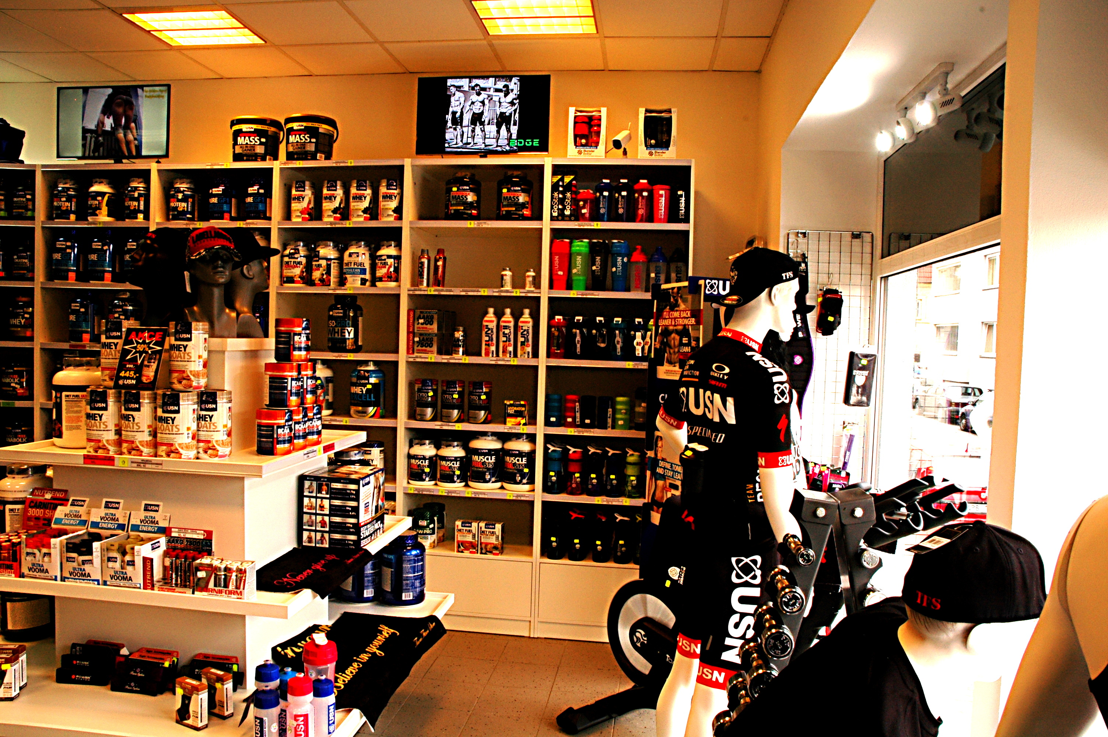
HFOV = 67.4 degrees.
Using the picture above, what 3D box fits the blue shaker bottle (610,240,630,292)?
[{"bbox_3d":[0.351,-0.542,4.396,0.103,0.268,0.103,2,2,3],"label":"blue shaker bottle"}]

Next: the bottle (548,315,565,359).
[{"bbox_3d":[0.014,-0.164,4.370,0.091,0.232,0.091,2,2,8],"label":"bottle"}]

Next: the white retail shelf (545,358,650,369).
[{"bbox_3d":[0.347,-0.028,4.688,0.765,0.037,0.262,2,3,7],"label":"white retail shelf"}]

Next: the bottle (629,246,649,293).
[{"bbox_3d":[0.451,-0.527,4.394,0.097,0.243,0.097,2,2,8],"label":"bottle"}]

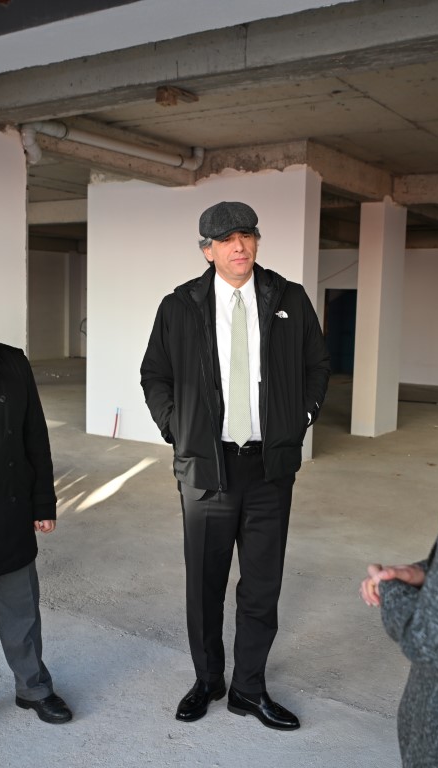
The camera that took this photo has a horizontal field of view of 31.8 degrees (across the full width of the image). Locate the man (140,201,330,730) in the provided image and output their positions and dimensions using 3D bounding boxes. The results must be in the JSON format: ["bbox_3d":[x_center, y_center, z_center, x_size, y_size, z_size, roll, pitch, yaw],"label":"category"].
[{"bbox_3d":[0.052,0.301,2.945,0.690,1.972,0.400,1,6,-3],"label":"man"}]

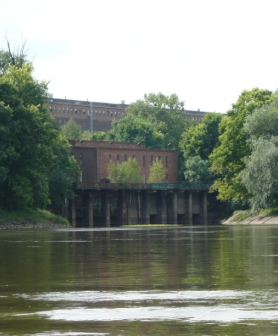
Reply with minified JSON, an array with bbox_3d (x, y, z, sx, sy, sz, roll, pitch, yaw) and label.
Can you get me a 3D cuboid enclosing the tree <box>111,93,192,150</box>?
[{"bbox_3d":[1.940,-4.900,206.000,14.500,18.000,13.500,0,-2,0],"label":"tree"}]

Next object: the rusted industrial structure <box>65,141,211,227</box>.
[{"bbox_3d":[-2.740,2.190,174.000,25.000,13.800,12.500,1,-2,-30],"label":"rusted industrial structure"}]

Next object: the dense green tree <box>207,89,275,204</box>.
[{"bbox_3d":[16.900,-3.070,175.000,11.500,18.800,11.500,0,-2,0],"label":"dense green tree"}]

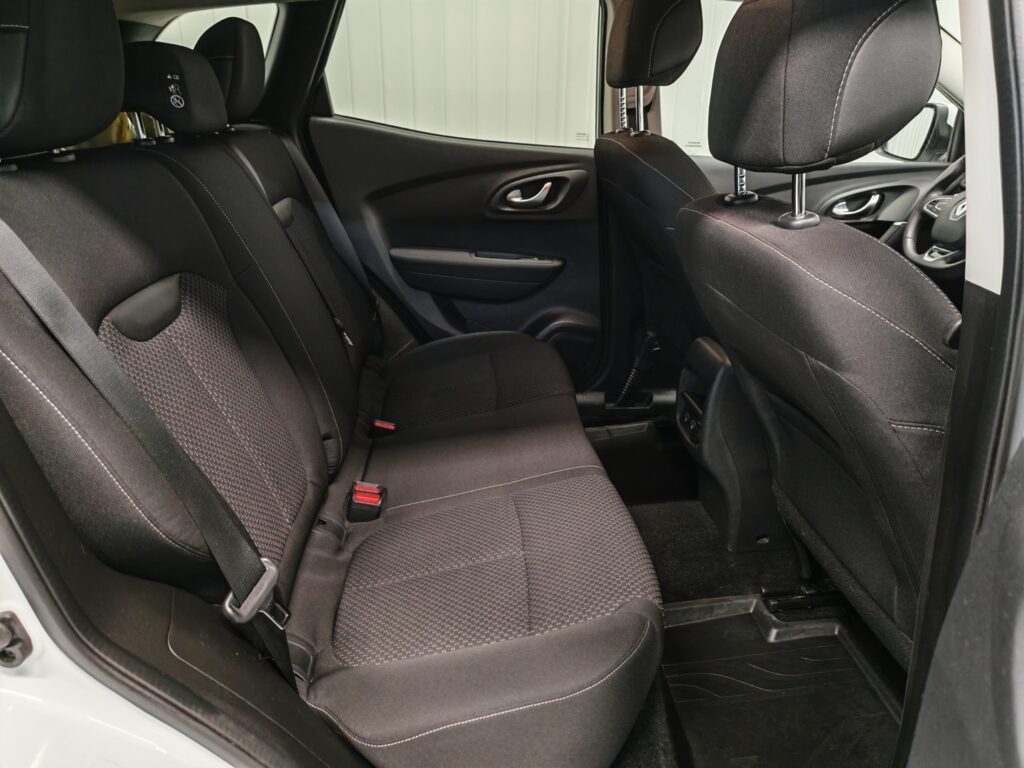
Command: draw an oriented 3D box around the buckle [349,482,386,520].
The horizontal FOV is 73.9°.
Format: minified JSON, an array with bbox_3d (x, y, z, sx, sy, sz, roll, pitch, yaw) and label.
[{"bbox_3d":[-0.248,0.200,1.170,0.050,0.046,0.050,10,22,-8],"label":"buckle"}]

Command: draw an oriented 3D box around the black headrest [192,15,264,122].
[{"bbox_3d":[-0.542,-0.595,1.303,0.120,0.187,0.225,-3,23,-2],"label":"black headrest"}]

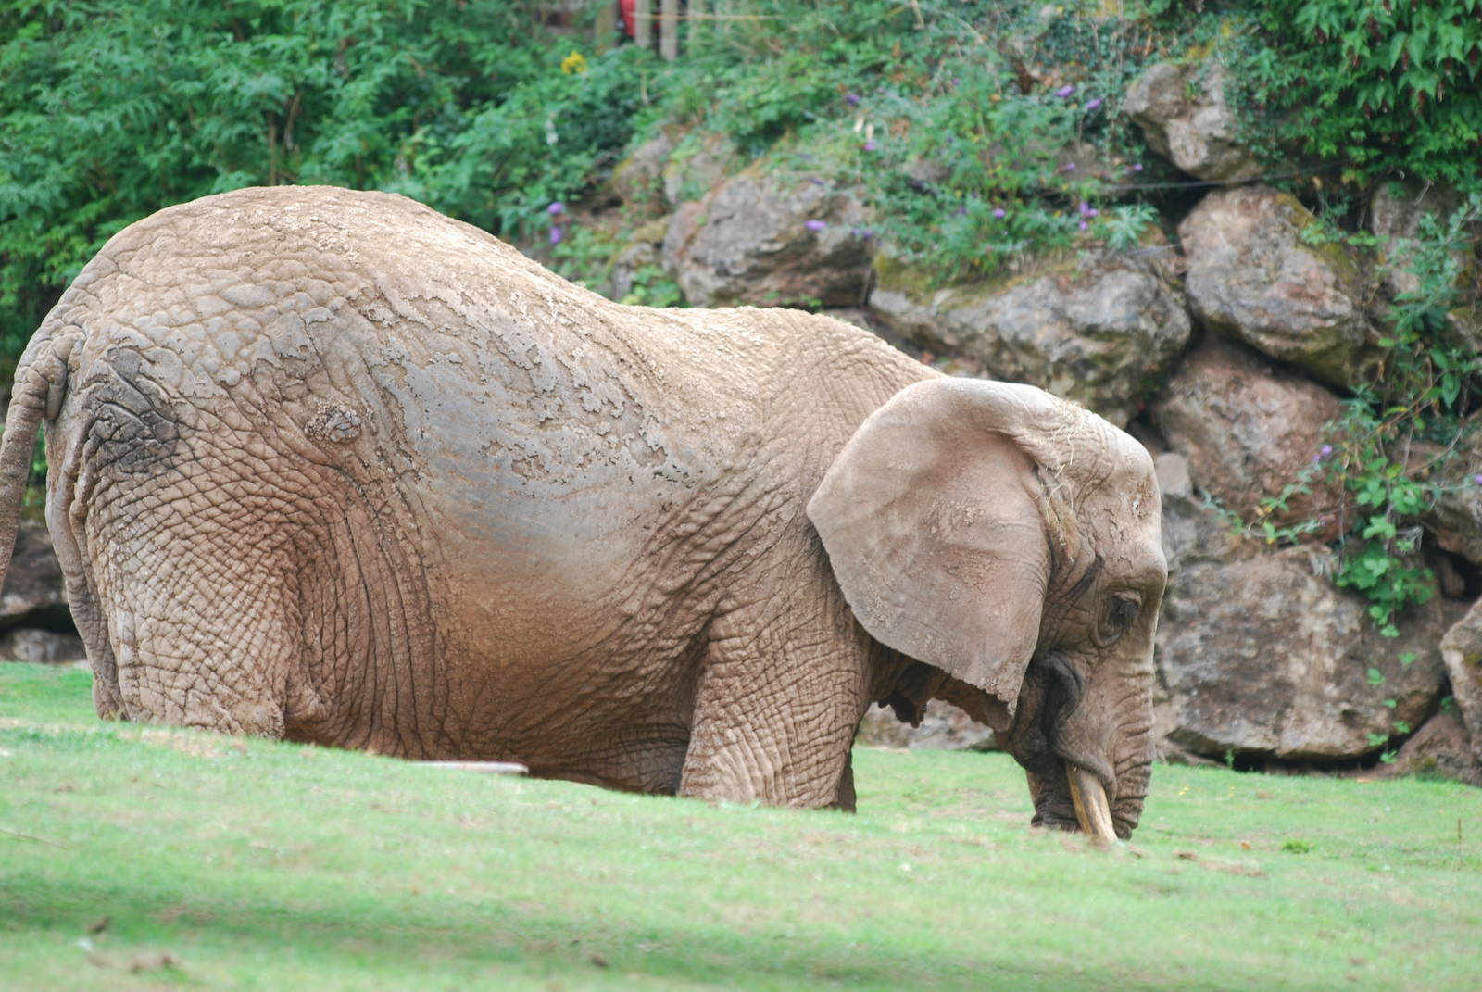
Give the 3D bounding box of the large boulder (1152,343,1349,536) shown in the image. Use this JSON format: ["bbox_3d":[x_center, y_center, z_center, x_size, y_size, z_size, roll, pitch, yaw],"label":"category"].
[{"bbox_3d":[1.939,-0.214,40.000,0.745,0.736,0.700,0,1,6],"label":"large boulder"}]

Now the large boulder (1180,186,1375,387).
[{"bbox_3d":[2.060,-0.803,40.300,0.750,0.772,0.700,0,1,6],"label":"large boulder"}]

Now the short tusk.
[{"bbox_3d":[1.090,0.955,32.600,0.120,0.250,0.085,-18,3,-17],"label":"short tusk"}]

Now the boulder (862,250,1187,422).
[{"bbox_3d":[1.110,-0.604,40.300,1.230,0.675,0.850,0,1,6],"label":"boulder"}]

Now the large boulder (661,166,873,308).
[{"bbox_3d":[0.102,-1.011,41.000,0.822,0.551,0.650,0,1,6],"label":"large boulder"}]

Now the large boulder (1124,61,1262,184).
[{"bbox_3d":[1.755,-1.449,40.800,0.539,0.481,0.500,0,1,6],"label":"large boulder"}]

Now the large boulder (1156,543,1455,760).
[{"bbox_3d":[2.132,0.586,39.700,1.128,0.822,0.850,0,1,6],"label":"large boulder"}]

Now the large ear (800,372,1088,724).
[{"bbox_3d":[0.626,0.153,32.400,0.880,1.030,0.280,0,1,-20],"label":"large ear"}]

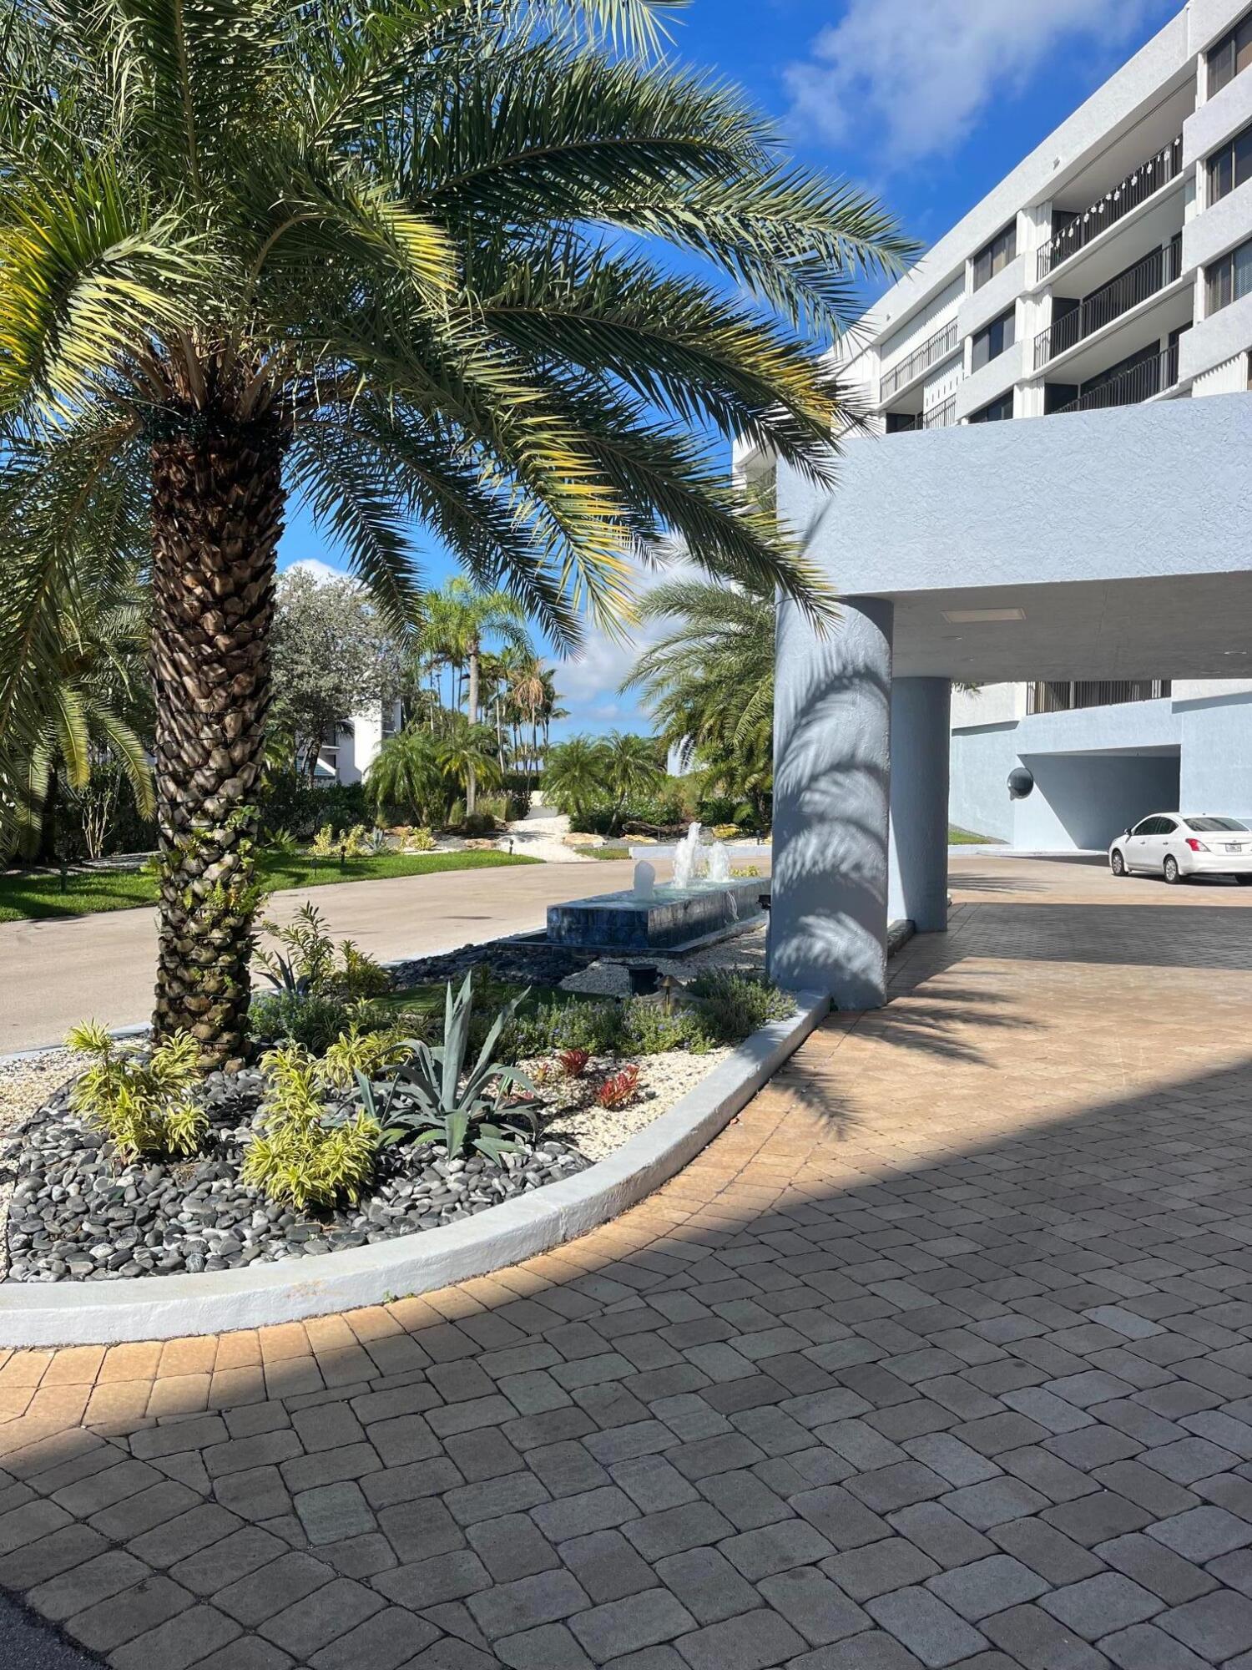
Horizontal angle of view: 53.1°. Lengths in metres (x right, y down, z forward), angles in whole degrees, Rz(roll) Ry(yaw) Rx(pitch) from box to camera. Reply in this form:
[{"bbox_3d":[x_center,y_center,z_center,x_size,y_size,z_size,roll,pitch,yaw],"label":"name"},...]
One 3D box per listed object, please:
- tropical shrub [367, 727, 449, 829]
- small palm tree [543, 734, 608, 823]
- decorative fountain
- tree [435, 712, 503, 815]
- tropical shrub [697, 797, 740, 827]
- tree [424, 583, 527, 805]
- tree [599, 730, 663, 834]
[{"bbox_3d":[-6.795,-1.785,39.000,2.596,3.124,2.600,1,1,0],"label":"tropical shrub"},{"bbox_3d":[-1.599,-1.663,41.000,2.132,3.198,2.100,1,1,0],"label":"small palm tree"},{"bbox_3d":[0.810,0.526,18.345,1.300,1.420,7.700,1,1,17],"label":"decorative fountain"},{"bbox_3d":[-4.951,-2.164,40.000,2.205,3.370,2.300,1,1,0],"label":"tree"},{"bbox_3d":[3.028,-0.746,41.000,1.407,1.024,1.300,1,1,0],"label":"tropical shrub"},{"bbox_3d":[-5.084,-4.597,42.500,3.669,8.090,3.600,1,1,0],"label":"tree"},{"bbox_3d":[0.192,-1.748,41.000,2.047,3.369,2.100,1,1,0],"label":"tree"}]

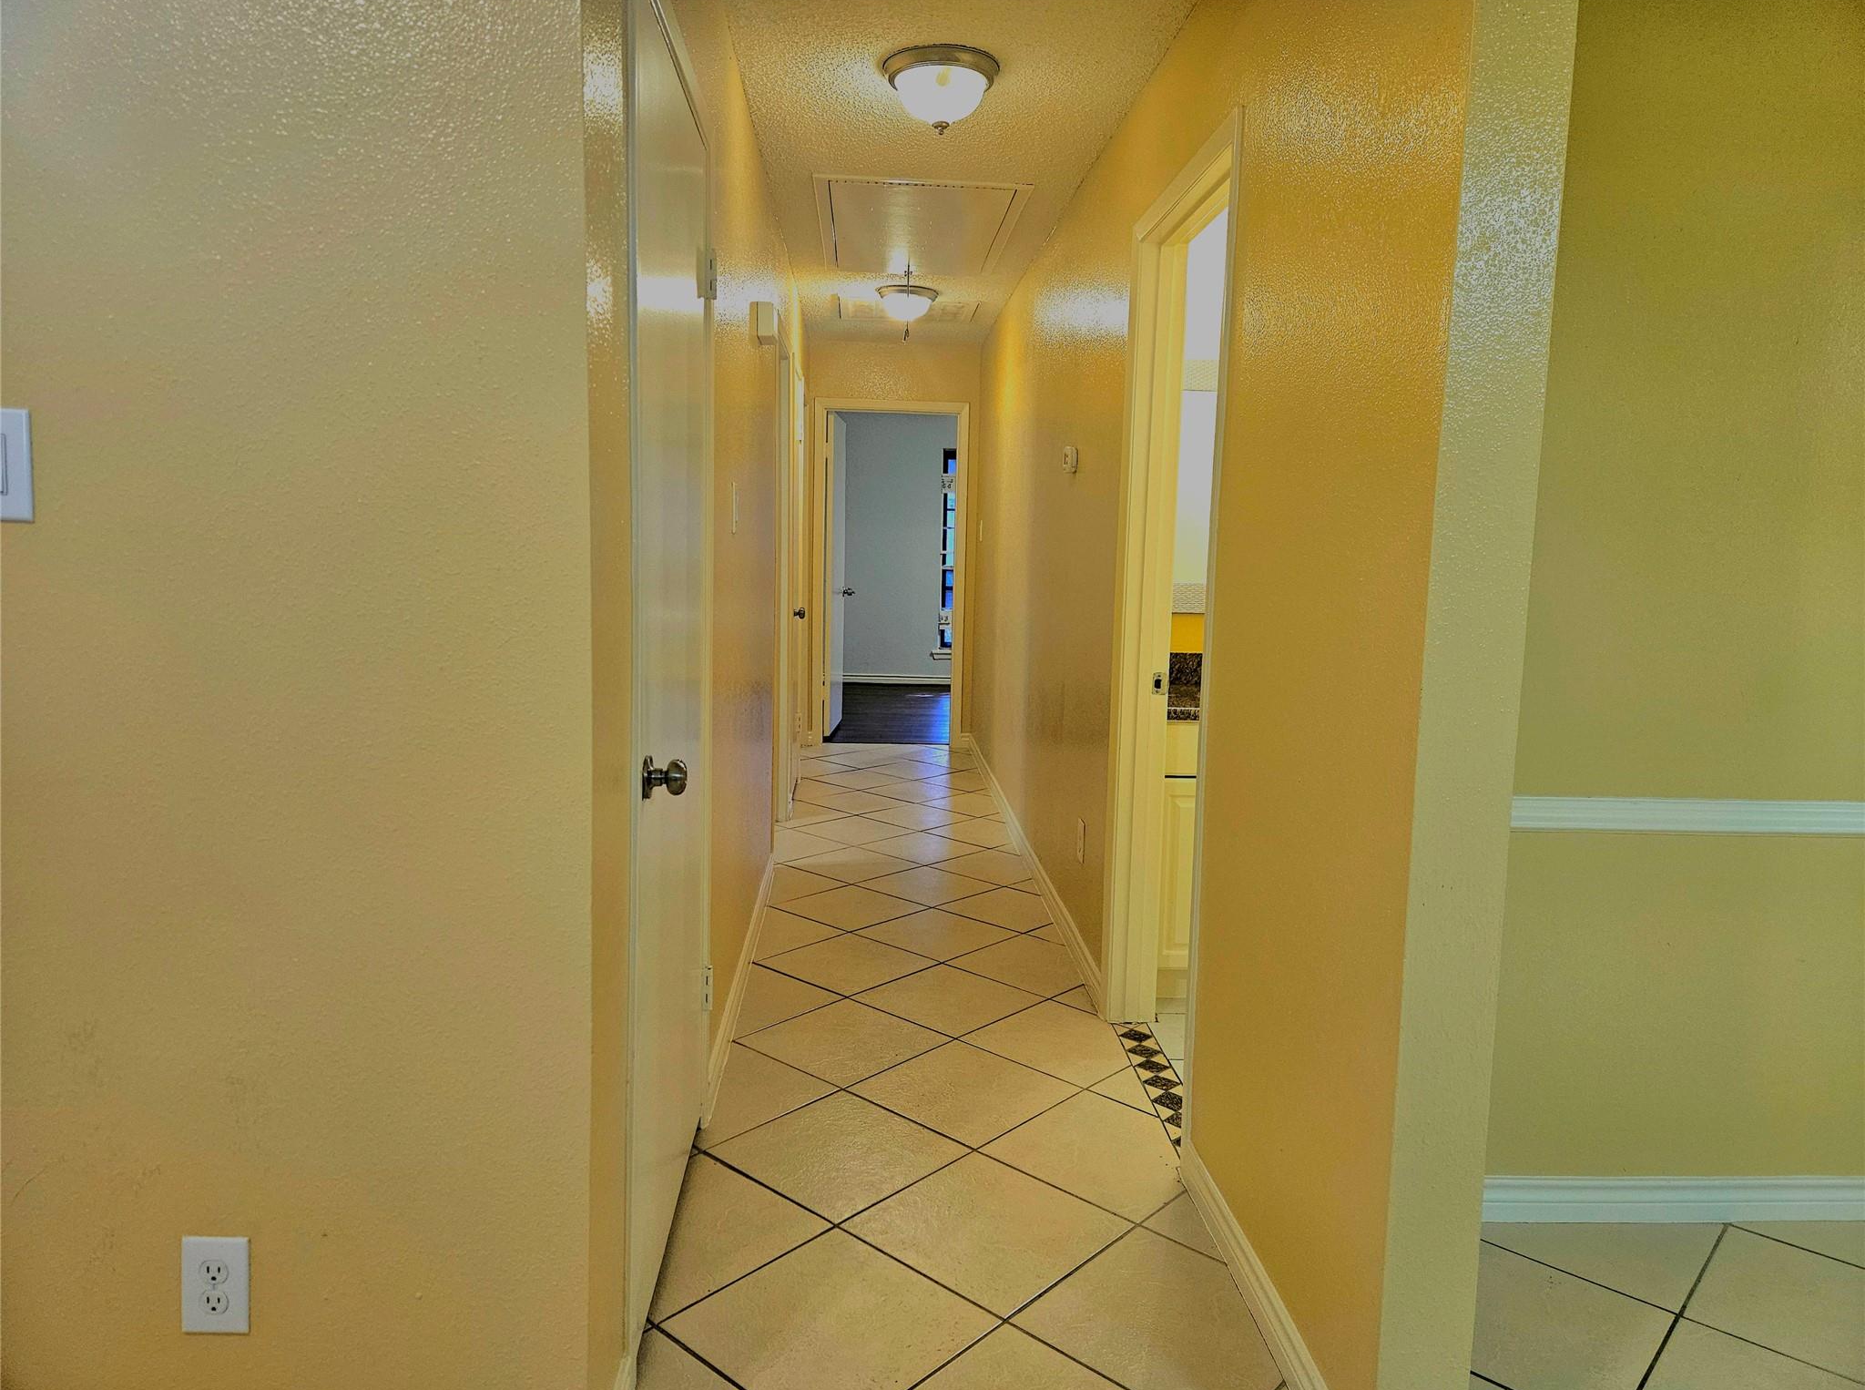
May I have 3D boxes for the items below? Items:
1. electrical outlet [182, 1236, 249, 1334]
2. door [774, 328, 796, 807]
[{"bbox_3d":[-0.872,0.719,1.508,0.077,0.121,0.008,1,7,-3],"label":"electrical outlet"},{"bbox_3d":[-0.652,-0.399,5.196,0.045,2.030,0.740,1,7,-3],"label":"door"}]

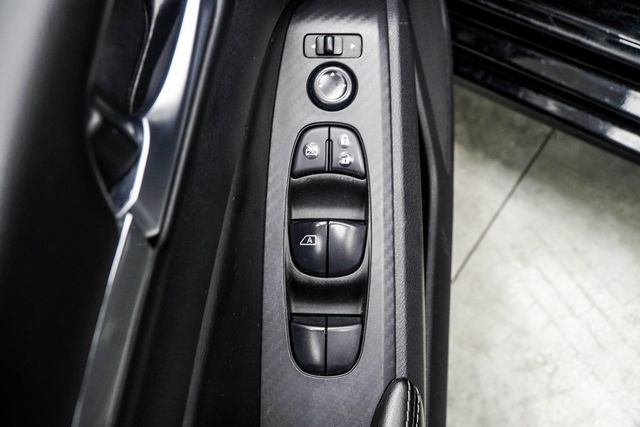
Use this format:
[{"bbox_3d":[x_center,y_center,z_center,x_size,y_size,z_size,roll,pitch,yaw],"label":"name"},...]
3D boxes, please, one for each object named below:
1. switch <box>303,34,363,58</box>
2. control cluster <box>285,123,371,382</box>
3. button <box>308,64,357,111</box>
[{"bbox_3d":[0.008,-0.108,0.415,0.038,0.009,0.015,1,87,0],"label":"switch"},{"bbox_3d":[0.005,0.023,0.414,0.052,0.025,0.163,1,87,0],"label":"control cluster"},{"bbox_3d":[0.008,-0.081,0.412,0.031,0.011,0.030,1,87,0],"label":"button"}]

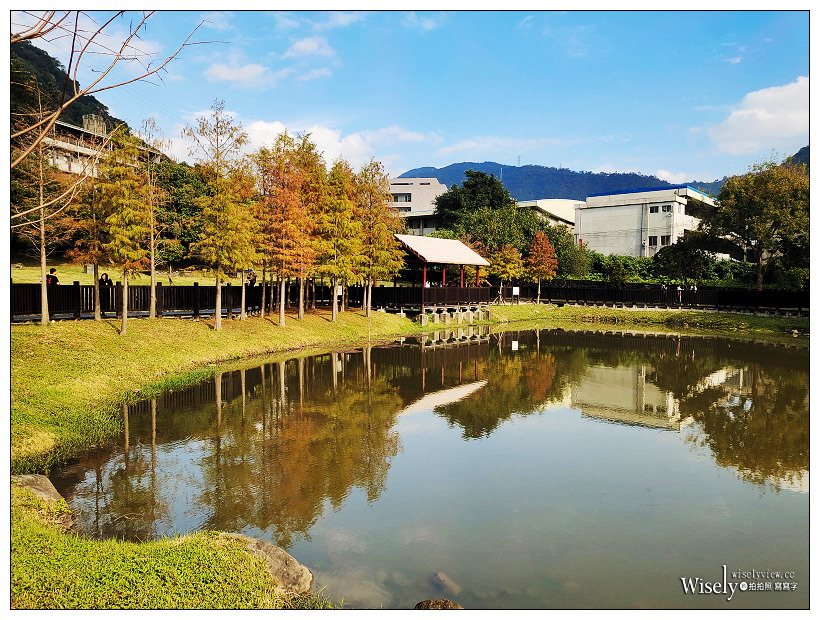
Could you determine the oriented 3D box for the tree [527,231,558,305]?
[{"bbox_3d":[10.152,-3.277,47.421,2.538,5.633,2.538,0,2,0],"label":"tree"}]

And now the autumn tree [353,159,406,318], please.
[{"bbox_3d":[-1.817,-3.932,33.500,3.100,8.600,3.100,1,3,0],"label":"autumn tree"}]

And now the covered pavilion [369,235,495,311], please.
[{"bbox_3d":[1.410,-2.511,42.500,5.100,5.000,7.500,3,3,40],"label":"covered pavilion"}]

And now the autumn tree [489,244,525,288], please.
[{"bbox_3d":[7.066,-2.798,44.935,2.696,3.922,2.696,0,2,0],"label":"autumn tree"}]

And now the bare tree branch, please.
[{"bbox_3d":[-2.155,-1.585,4.400,1.500,1.150,1.000,1,3,0],"label":"bare tree branch"}]

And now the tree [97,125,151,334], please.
[{"bbox_3d":[-9.740,-2.686,21.000,1.950,7.100,1.950,1,3,0],"label":"tree"}]

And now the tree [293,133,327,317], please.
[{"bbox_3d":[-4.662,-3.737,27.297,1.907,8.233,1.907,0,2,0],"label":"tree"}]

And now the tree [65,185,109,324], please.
[{"bbox_3d":[-12.089,-2.263,23.300,1.750,5.400,1.750,1,3,0],"label":"tree"}]

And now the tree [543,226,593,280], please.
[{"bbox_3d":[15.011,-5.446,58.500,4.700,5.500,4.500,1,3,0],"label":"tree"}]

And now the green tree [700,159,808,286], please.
[{"bbox_3d":[27.442,-6.635,48.500,9.200,10.600,8.800,1,3,0],"label":"green tree"}]

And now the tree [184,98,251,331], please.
[{"bbox_3d":[-7.215,-3.498,22.902,2.532,8.454,2.532,0,2,0],"label":"tree"}]

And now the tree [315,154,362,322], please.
[{"bbox_3d":[-3.233,-3.205,28.214,2.107,7.377,2.107,0,2,0],"label":"tree"}]

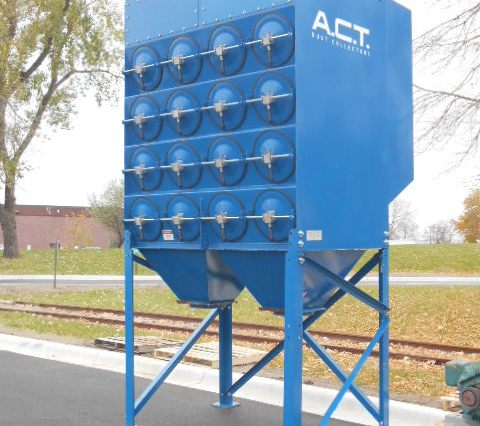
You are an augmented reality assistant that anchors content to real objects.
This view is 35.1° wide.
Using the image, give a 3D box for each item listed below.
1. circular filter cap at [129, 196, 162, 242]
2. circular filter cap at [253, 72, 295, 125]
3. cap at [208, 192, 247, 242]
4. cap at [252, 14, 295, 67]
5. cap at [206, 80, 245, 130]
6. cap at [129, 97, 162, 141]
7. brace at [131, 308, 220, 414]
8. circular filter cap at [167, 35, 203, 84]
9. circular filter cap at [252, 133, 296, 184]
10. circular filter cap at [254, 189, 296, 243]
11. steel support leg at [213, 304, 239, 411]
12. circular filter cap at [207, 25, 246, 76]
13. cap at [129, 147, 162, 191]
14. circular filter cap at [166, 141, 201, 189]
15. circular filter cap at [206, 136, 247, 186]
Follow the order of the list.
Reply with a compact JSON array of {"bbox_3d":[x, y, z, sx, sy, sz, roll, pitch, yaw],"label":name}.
[{"bbox_3d":[-0.821,0.055,6.478,0.399,0.399,0.090,-2,-2,40],"label":"circular filter cap"},{"bbox_3d":[0.233,-0.850,5.621,0.399,0.399,0.090,-2,-2,40],"label":"circular filter cap"},{"bbox_3d":[-0.139,0.040,6.326,0.432,0.432,0.100,-2,-3,41],"label":"cap"},{"bbox_3d":[0.239,-1.377,6.048,0.432,0.432,0.100,-2,-3,41],"label":"cap"},{"bbox_3d":[-0.140,-0.897,6.357,0.432,0.432,0.100,-2,-3,41],"label":"cap"},{"bbox_3d":[-0.823,-0.808,6.506,0.399,0.399,0.090,-2,-2,40],"label":"cap"},{"bbox_3d":[-0.572,1.356,7.095,0.060,0.060,1.454,-2,35,40],"label":"brace"},{"bbox_3d":[-0.519,-1.354,6.699,0.432,0.432,0.100,-2,-3,41],"label":"circular filter cap"},{"bbox_3d":[0.233,-0.413,5.607,0.399,0.399,0.090,-2,-2,40],"label":"circular filter cap"},{"bbox_3d":[0.235,0.018,5.593,0.399,0.399,0.090,-2,-2,40],"label":"circular filter cap"},{"bbox_3d":[-0.145,1.177,8.109,0.215,1.800,0.215,-2,-3,41],"label":"steel support leg"},{"bbox_3d":[-0.120,-1.272,5.930,0.399,0.399,0.090,-2,-2,40],"label":"circular filter cap"},{"bbox_3d":[-0.898,-0.406,6.992,0.432,0.432,0.100,-2,-3,41],"label":"cap"},{"bbox_3d":[-0.518,-0.417,6.667,0.432,0.432,0.100,-2,-3,41],"label":"circular filter cap"},{"bbox_3d":[-0.139,-0.428,6.342,0.432,0.432,0.100,-2,-3,41],"label":"circular filter cap"}]

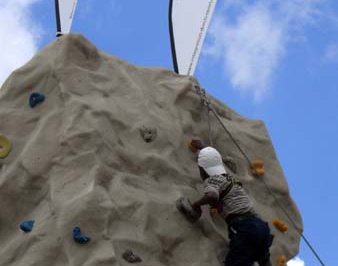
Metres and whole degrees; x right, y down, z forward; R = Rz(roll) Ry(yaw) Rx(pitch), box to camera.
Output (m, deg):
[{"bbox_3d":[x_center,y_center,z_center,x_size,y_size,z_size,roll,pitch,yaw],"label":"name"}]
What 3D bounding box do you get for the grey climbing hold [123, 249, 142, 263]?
[{"bbox_3d":[-0.265,0.889,7.460,0.140,0.092,0.080,-3,-29,0],"label":"grey climbing hold"}]

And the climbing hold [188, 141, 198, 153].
[{"bbox_3d":[0.192,0.104,7.884,0.100,0.090,0.080,2,-29,-9],"label":"climbing hold"}]

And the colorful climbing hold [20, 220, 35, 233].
[{"bbox_3d":[-1.045,0.691,7.589,0.102,0.080,0.075,-6,-29,7],"label":"colorful climbing hold"}]

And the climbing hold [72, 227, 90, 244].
[{"bbox_3d":[-0.642,0.753,7.545,0.127,0.119,0.075,-3,-29,0],"label":"climbing hold"}]

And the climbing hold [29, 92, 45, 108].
[{"bbox_3d":[-1.054,-0.259,8.172,0.122,0.113,0.080,-5,-29,4],"label":"climbing hold"}]

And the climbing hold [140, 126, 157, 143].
[{"bbox_3d":[-0.160,0.012,8.001,0.119,0.110,0.080,0,-29,-4],"label":"climbing hold"}]

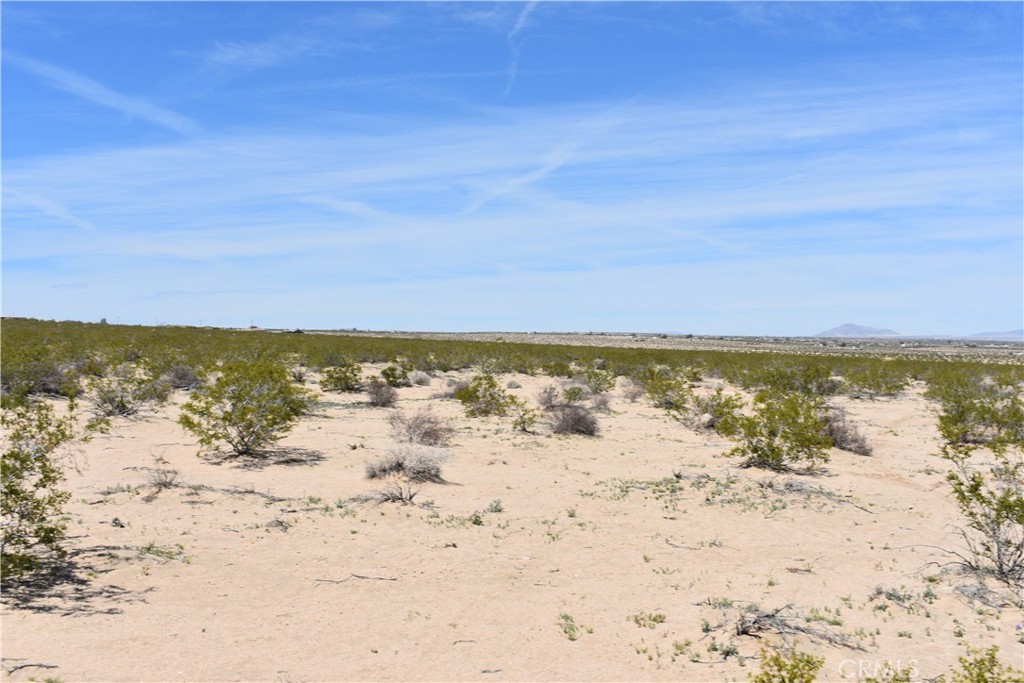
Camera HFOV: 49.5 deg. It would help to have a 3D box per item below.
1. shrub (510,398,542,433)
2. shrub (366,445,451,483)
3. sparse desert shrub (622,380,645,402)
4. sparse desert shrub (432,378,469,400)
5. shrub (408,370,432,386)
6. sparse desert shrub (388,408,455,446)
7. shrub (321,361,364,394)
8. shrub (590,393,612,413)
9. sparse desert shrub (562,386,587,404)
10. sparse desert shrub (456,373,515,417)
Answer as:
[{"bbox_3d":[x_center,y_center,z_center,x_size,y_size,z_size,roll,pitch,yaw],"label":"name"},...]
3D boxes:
[{"bbox_3d":[0.255,1.223,18.712,0.557,0.557,0.501,0,0,0],"label":"shrub"},{"bbox_3d":[-1.198,1.390,12.535,0.915,0.407,0.824,1,0,0],"label":"shrub"},{"bbox_3d":[3.476,1.445,31.739,0.601,0.601,0.541,1,0,0],"label":"sparse desert shrub"},{"bbox_3d":[-1.520,1.195,27.904,0.956,0.478,0.812,0,0,0],"label":"sparse desert shrub"},{"bbox_3d":[-3.115,1.248,37.671,0.798,0.526,0.718,1,0,0],"label":"shrub"},{"bbox_3d":[-1.363,1.299,16.800,0.984,0.568,0.886,1,0,0],"label":"sparse desert shrub"},{"bbox_3d":[-4.902,1.057,31.894,1.207,0.791,1.087,1,0,0],"label":"shrub"},{"bbox_3d":[2.165,1.474,26.690,0.505,0.445,0.455,1,0,0],"label":"shrub"},{"bbox_3d":[1.455,1.257,25.585,0.577,0.438,0.519,0,0,0],"label":"sparse desert shrub"},{"bbox_3d":[-0.552,1.070,22.387,1.130,0.807,0.961,0,0,0],"label":"sparse desert shrub"}]

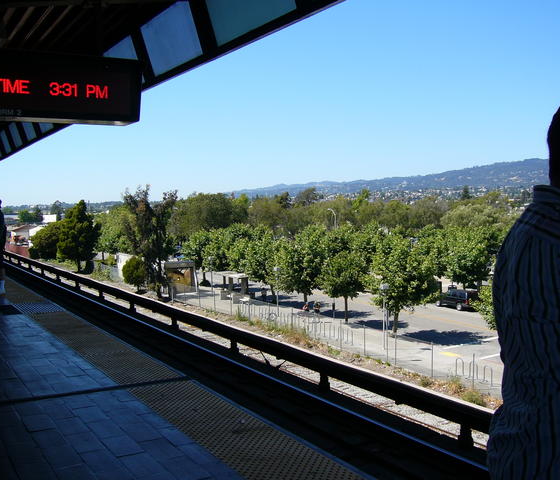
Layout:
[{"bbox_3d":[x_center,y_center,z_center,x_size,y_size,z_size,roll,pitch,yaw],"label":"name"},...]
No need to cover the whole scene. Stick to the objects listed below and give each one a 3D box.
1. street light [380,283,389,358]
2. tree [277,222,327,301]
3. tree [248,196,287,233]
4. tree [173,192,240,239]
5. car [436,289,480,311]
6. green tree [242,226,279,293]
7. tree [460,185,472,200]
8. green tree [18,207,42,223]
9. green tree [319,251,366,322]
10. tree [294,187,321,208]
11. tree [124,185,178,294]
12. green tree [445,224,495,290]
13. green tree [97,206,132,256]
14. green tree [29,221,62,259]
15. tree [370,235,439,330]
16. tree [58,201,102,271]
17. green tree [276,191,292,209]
[{"bbox_3d":[6.604,4.863,40.896,0.500,4.210,0.500,-1,3,9],"label":"street light"},{"bbox_3d":[1.900,2.423,56.718,4.270,7.550,4.270,-1,3,2],"label":"tree"},{"bbox_3d":[-2.704,-3.485,139.982,8.220,11.850,7.970,0,3,0],"label":"tree"},{"bbox_3d":[-15.898,-3.917,139.963,14.710,12.710,14.270,0,3,0],"label":"tree"},{"bbox_3d":[15.428,5.050,56.233,1.820,1.700,4.500,-3,4,-26],"label":"car"},{"bbox_3d":[-1.838,2.324,60.982,3.380,7.190,3.280,0,3,0],"label":"green tree"},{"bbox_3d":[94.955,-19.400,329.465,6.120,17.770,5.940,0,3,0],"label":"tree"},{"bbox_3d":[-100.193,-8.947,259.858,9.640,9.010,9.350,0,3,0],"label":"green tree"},{"bbox_3d":[4.911,3.640,50.758,3.770,5.640,3.770,-1,3,6],"label":"green tree"},{"bbox_3d":[8.957,-9.948,210.111,8.700,14.810,8.700,-1,3,2],"label":"tree"},{"bbox_3d":[-13.495,0.253,67.574,5.460,11.420,5.460,-2,3,-11],"label":"tree"},{"bbox_3d":[16.785,2.302,57.235,4.450,7.010,4.450,0,3,16],"label":"green tree"},{"bbox_3d":[-28.885,-1.315,113.625,6.670,9.830,6.470,0,3,0],"label":"green tree"},{"bbox_3d":[-42.316,-0.045,117.271,6.520,6.970,6.320,0,3,0],"label":"green tree"},{"bbox_3d":[8.704,3.033,45.607,4.910,7.130,4.770,0,3,0],"label":"tree"},{"bbox_3d":[-29.643,-0.504,95.356,6.500,10.620,6.500,-2,3,-17],"label":"tree"},{"bbox_3d":[1.409,-8.218,195.151,5.500,13.390,5.500,-1,3,0],"label":"green tree"}]

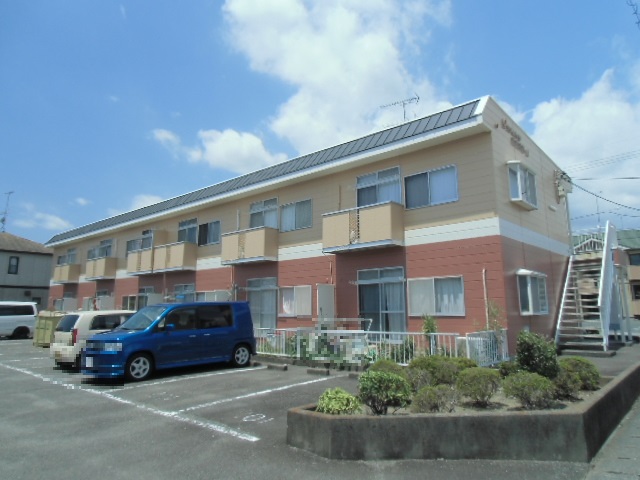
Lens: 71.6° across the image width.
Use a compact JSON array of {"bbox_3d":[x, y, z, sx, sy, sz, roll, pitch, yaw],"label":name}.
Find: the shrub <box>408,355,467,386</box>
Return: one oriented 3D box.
[{"bbox_3d":[1.774,1.953,6.746,0.880,0.450,0.820,-8,-12,40],"label":"shrub"}]

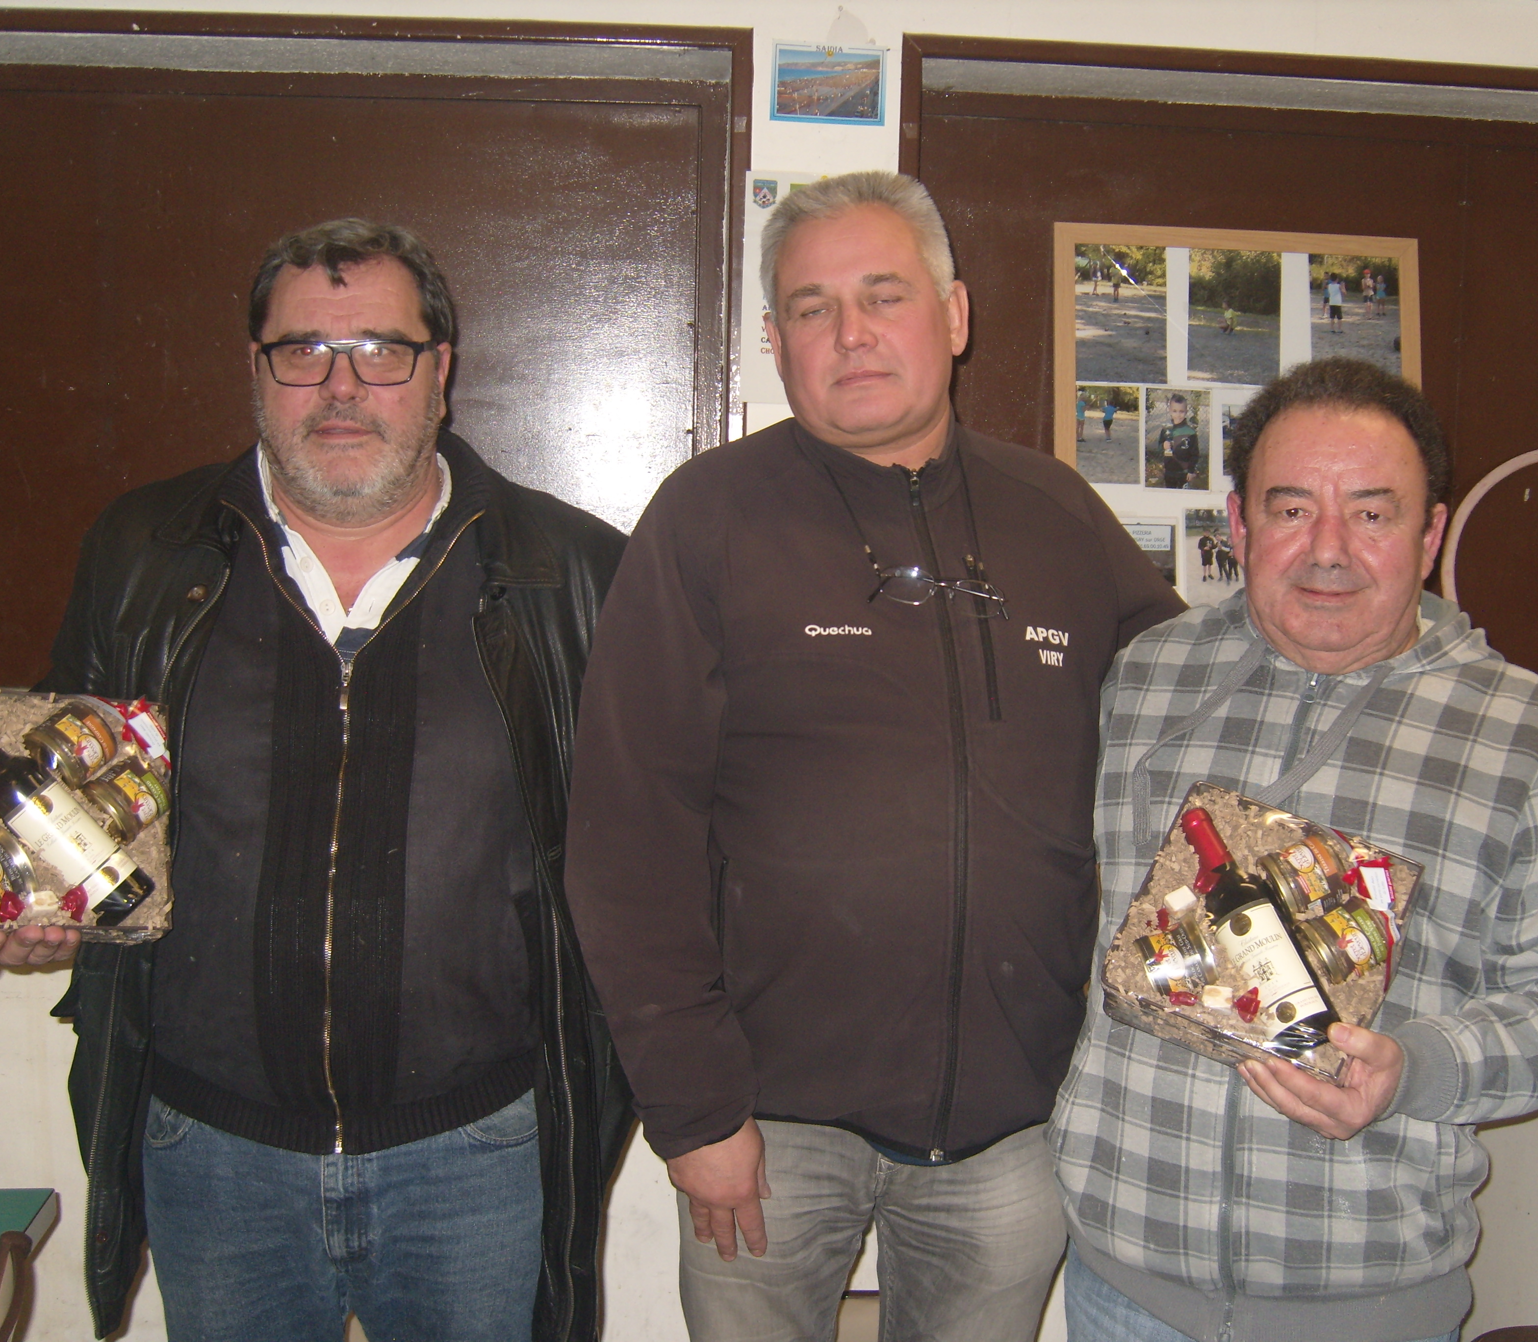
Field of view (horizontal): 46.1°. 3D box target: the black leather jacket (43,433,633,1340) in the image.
[{"bbox_3d":[-0.385,0.200,1.620,0.550,0.830,0.380,1,-1,-9],"label":"black leather jacket"}]

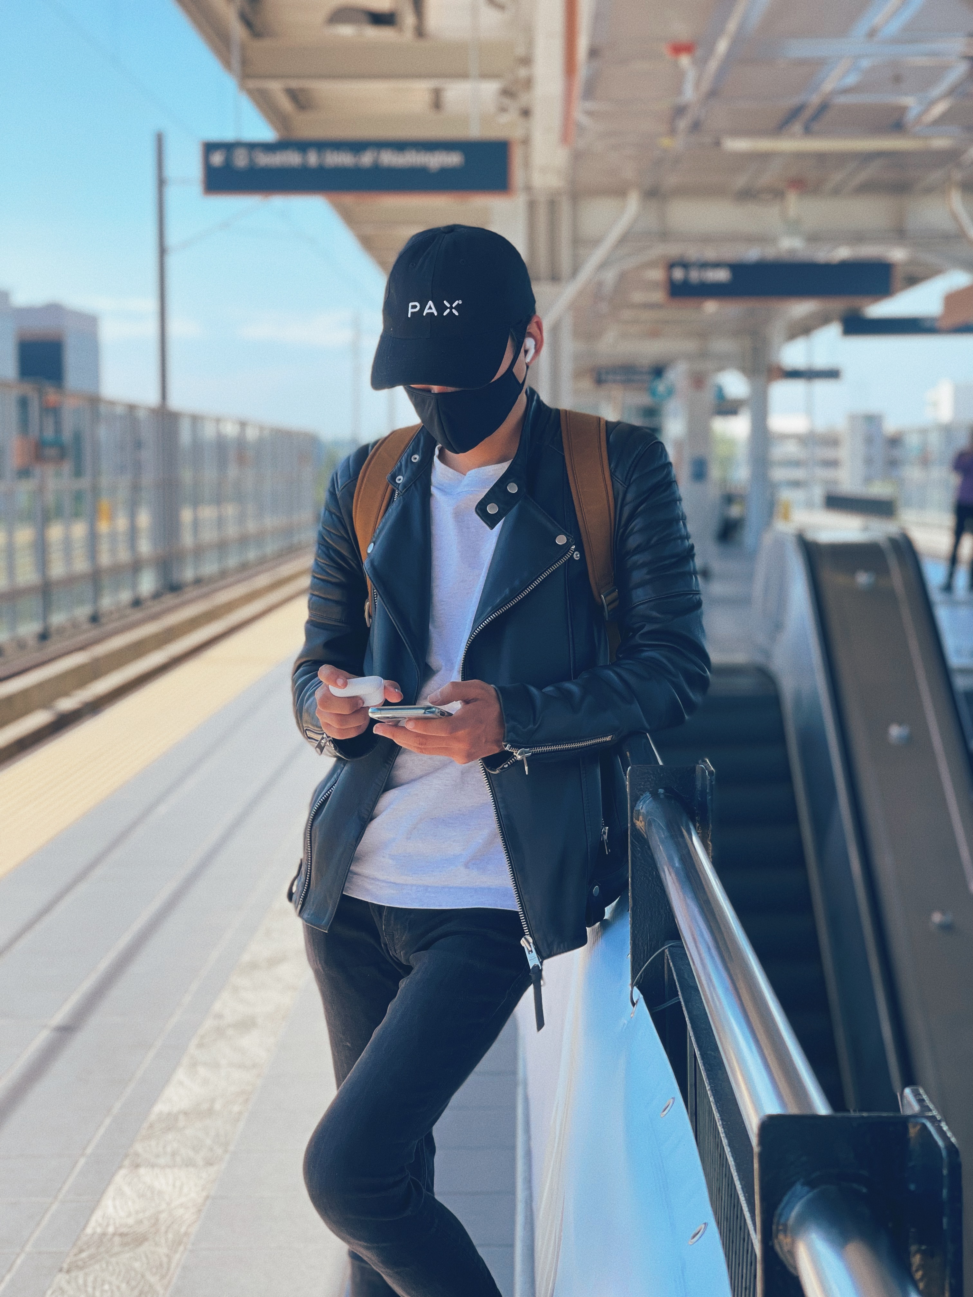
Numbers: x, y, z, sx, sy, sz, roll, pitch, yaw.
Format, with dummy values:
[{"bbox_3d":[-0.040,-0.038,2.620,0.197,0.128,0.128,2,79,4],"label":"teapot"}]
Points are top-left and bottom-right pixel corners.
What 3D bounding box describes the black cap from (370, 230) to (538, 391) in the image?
[{"bbox_3d":[-0.041,-0.388,2.760,0.178,0.155,0.262,1,21,18],"label":"black cap"}]

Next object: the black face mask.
[{"bbox_3d":[-0.028,-0.277,2.730,0.142,0.120,0.105,1,21,19],"label":"black face mask"}]

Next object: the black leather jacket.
[{"bbox_3d":[0.014,0.017,2.790,0.485,0.655,0.365,2,5,21],"label":"black leather jacket"}]

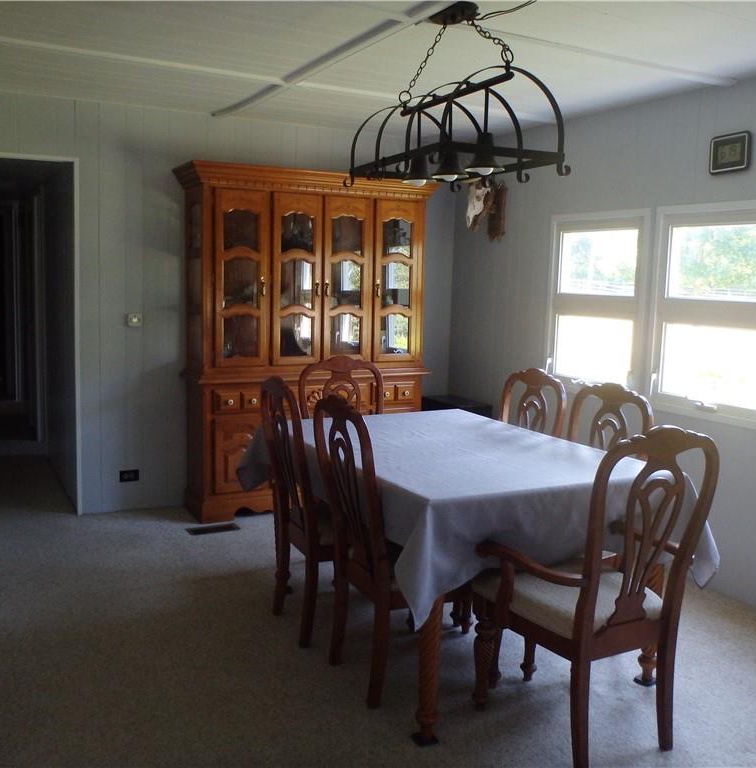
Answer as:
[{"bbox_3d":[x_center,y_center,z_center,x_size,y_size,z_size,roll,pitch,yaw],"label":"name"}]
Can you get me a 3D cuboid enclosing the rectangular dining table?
[{"bbox_3d":[0.277,0.621,3.332,1.074,0.775,1.481,-2,8,-27],"label":"rectangular dining table"}]

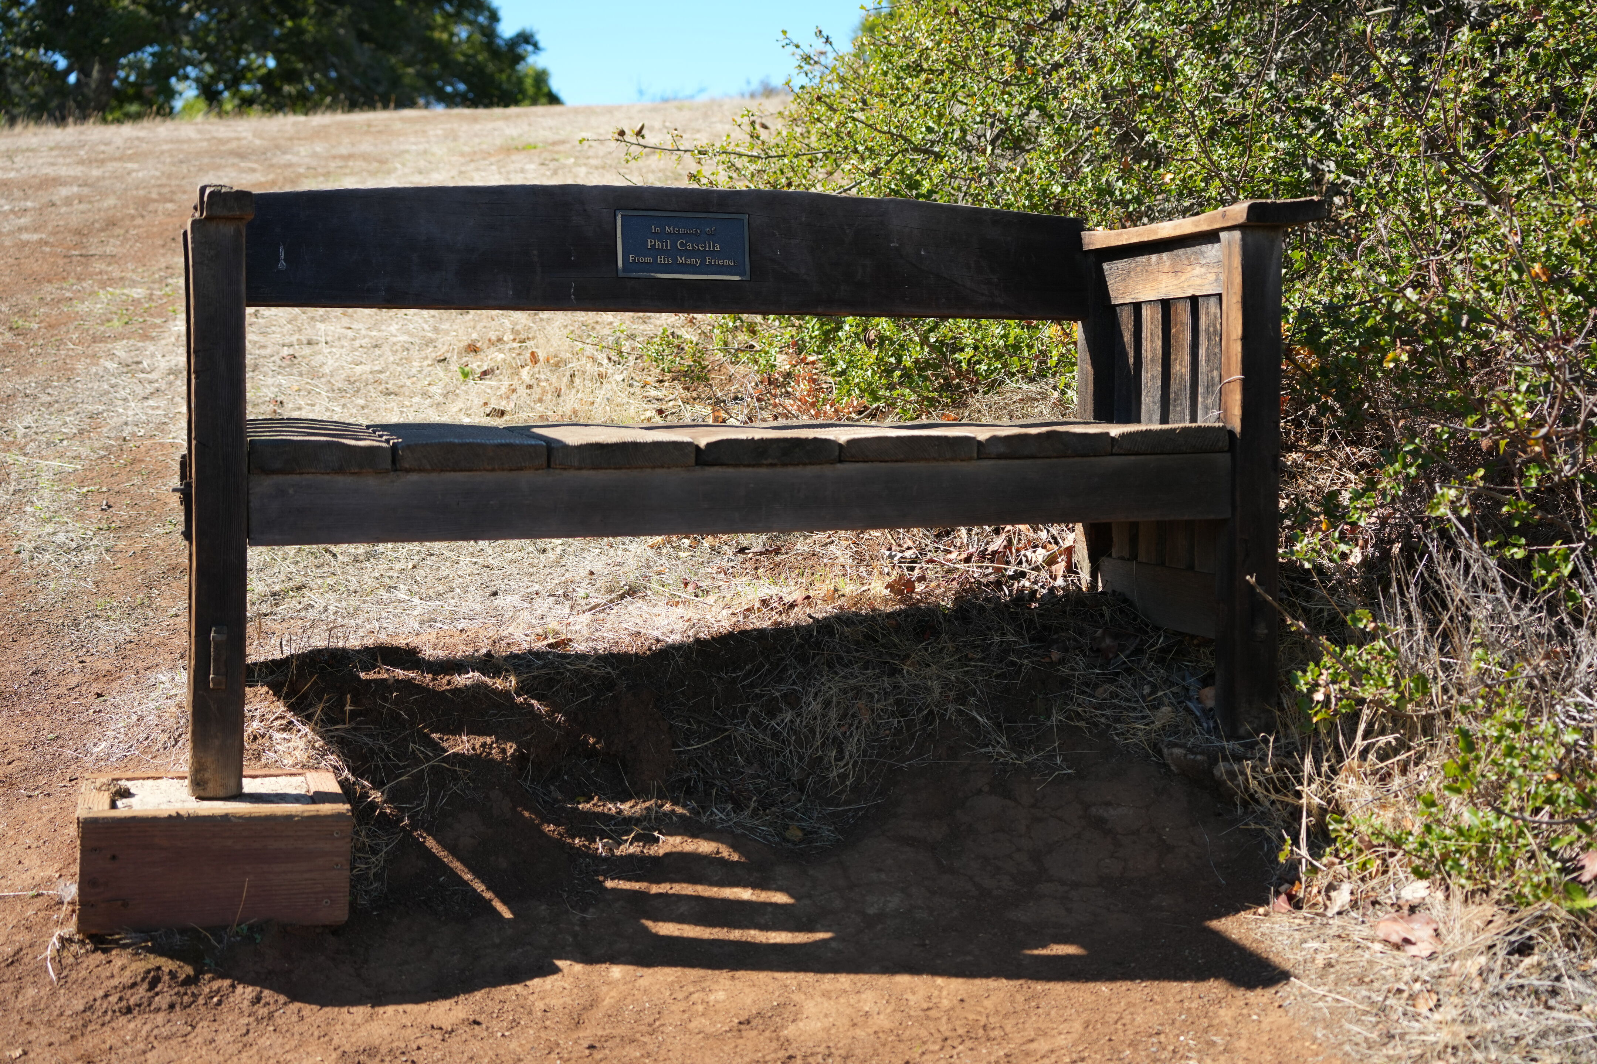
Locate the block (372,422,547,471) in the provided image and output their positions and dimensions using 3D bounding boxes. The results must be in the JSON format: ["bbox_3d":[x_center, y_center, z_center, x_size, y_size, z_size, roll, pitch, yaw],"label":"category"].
[{"bbox_3d":[-0.471,-0.118,3.021,0.192,0.039,0.436,-1,6,-16],"label":"block"}]

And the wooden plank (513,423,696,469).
[{"bbox_3d":[-0.276,-0.116,2.973,0.183,0.042,0.440,-2,4,-15],"label":"wooden plank"}]

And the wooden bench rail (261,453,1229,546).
[{"bbox_3d":[-0.033,-0.044,2.955,1.361,0.089,0.037,-2,4,-17],"label":"wooden bench rail"}]

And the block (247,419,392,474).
[{"bbox_3d":[-0.652,-0.117,2.963,0.178,0.041,0.436,-1,6,-16],"label":"block"}]

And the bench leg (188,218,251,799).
[{"bbox_3d":[-0.716,-0.028,2.735,0.062,0.709,0.061,0,3,-18],"label":"bench leg"}]

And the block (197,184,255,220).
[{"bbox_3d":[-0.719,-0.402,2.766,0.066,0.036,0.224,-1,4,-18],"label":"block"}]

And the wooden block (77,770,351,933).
[{"bbox_3d":[-0.731,0.395,2.773,0.312,0.140,0.301,1,3,-16],"label":"wooden block"}]

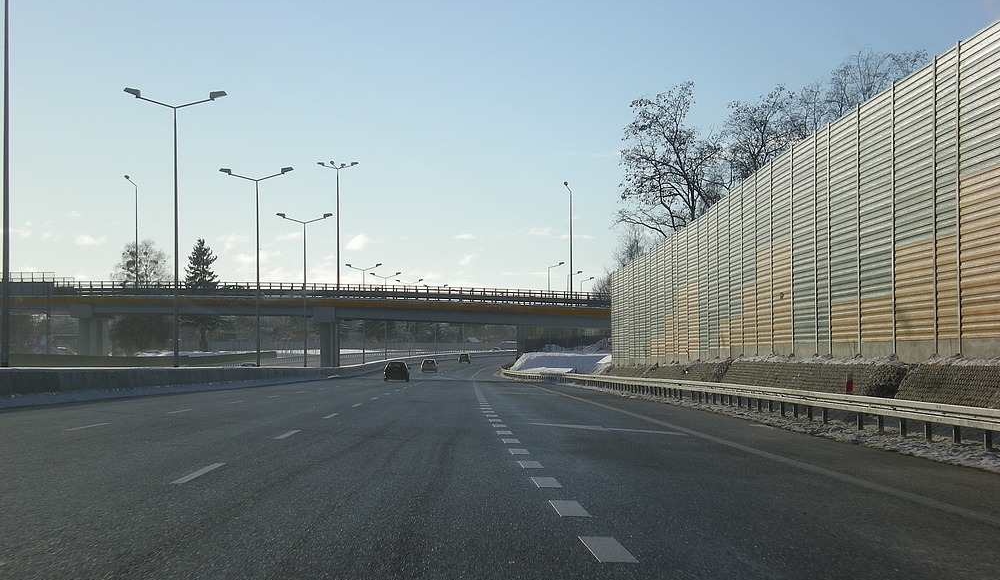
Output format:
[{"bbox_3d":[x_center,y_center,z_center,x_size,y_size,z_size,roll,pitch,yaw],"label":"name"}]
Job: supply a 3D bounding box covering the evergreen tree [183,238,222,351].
[{"bbox_3d":[-36.713,0.634,264.757,5.400,14.170,5.200,0,-2,0],"label":"evergreen tree"}]

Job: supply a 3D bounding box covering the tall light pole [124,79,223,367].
[{"bbox_3d":[-13.985,-2.298,92.278,4.500,12.900,0.400,0,-2,-1],"label":"tall light pole"}]

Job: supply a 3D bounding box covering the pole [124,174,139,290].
[{"bbox_3d":[-38.281,-5.284,221.772,0.400,13.260,2.300,-1,-2,19],"label":"pole"}]

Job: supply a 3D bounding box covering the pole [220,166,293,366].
[{"bbox_3d":[-14.626,-1.006,128.680,4.500,12.830,0.400,0,-2,-1],"label":"pole"}]

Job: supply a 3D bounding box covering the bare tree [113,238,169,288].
[{"bbox_3d":[-47.039,1.207,279.722,7.600,16.180,7.200,0,-2,0],"label":"bare tree"}]

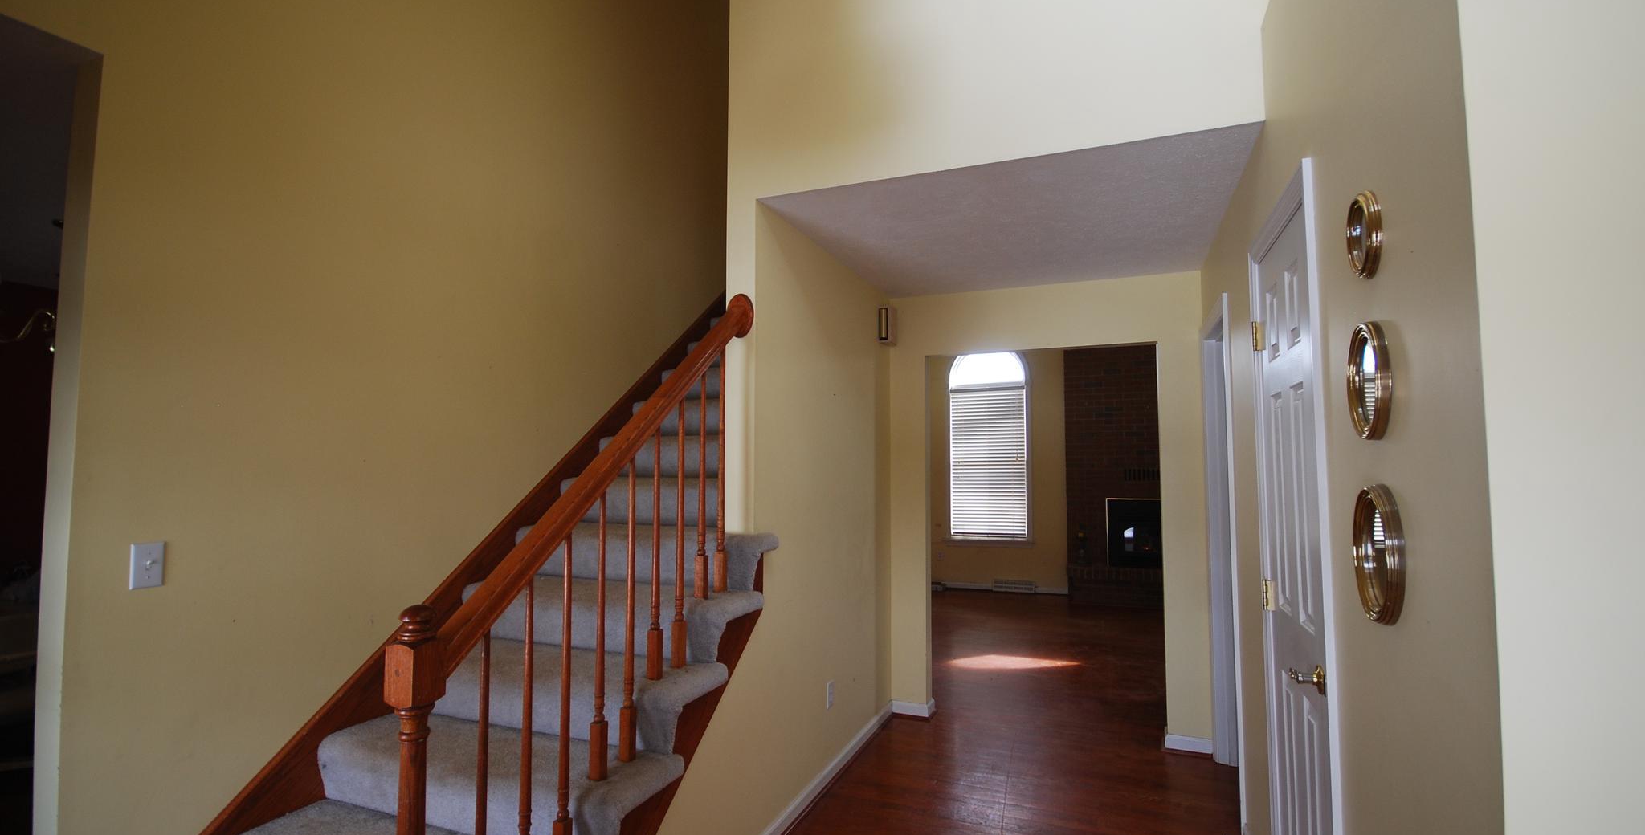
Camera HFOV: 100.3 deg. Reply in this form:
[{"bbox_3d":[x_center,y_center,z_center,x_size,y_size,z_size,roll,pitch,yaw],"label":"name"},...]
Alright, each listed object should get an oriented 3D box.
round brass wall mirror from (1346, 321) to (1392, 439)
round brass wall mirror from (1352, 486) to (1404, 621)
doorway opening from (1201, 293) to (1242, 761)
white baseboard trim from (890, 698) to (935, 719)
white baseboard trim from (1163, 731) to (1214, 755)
[{"bbox_3d":[0.967,-0.065,1.210,0.027,0.208,0.208,-1,-4,23],"label":"round brass wall mirror"},{"bbox_3d":[0.975,0.241,1.200,0.028,0.240,0.240,-1,-4,23],"label":"round brass wall mirror"},{"bbox_3d":[1.820,0.592,3.020,0.130,2.100,0.760,-1,-4,23],"label":"doorway opening"},{"bbox_3d":[0.524,1.681,3.994,0.235,0.080,0.140,-1,-4,23],"label":"white baseboard trim"},{"bbox_3d":[1.805,1.616,3.376,0.212,0.078,0.020,-1,-4,23],"label":"white baseboard trim"}]

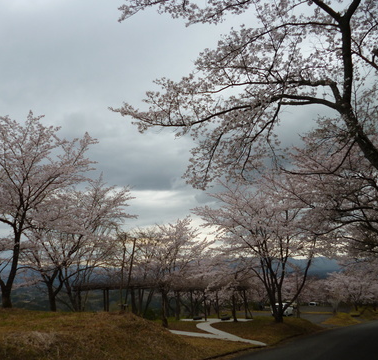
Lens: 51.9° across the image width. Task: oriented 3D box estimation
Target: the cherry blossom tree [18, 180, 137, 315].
[{"bbox_3d":[-6.680,3.620,23.040,6.510,7.950,6.190,0,-15,0],"label":"cherry blossom tree"}]

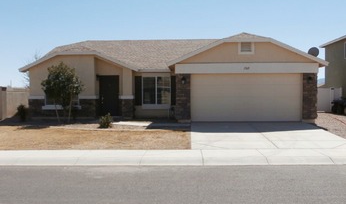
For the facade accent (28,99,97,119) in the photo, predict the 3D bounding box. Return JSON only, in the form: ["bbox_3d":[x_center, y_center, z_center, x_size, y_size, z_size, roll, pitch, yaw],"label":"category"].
[{"bbox_3d":[-5.567,0.327,19.150,3.420,0.970,0.200,0,0,2],"label":"facade accent"}]

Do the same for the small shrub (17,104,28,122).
[{"bbox_3d":[-7.301,0.574,18.500,0.550,0.830,0.550,0,0,2],"label":"small shrub"}]

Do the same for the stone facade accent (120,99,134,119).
[{"bbox_3d":[-2.277,0.333,19.150,0.620,0.970,0.400,0,0,2],"label":"stone facade accent"}]

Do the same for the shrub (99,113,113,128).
[{"bbox_3d":[-2.706,0.770,15.400,0.570,0.620,0.550,0,0,2],"label":"shrub"}]

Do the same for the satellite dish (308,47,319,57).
[{"bbox_3d":[6.520,-2.311,17.600,0.520,0.540,0.350,0,0,6],"label":"satellite dish"}]

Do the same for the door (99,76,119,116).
[{"bbox_3d":[-3.285,-0.304,19.600,1.030,2.080,0.120,0,0,2],"label":"door"}]

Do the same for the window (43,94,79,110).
[{"bbox_3d":[-5.578,-0.312,19.100,1.770,1.270,0.130,0,0,2],"label":"window"}]

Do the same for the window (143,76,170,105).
[{"bbox_3d":[-0.837,-0.579,19.650,1.480,1.450,0.130,0,0,2],"label":"window"}]

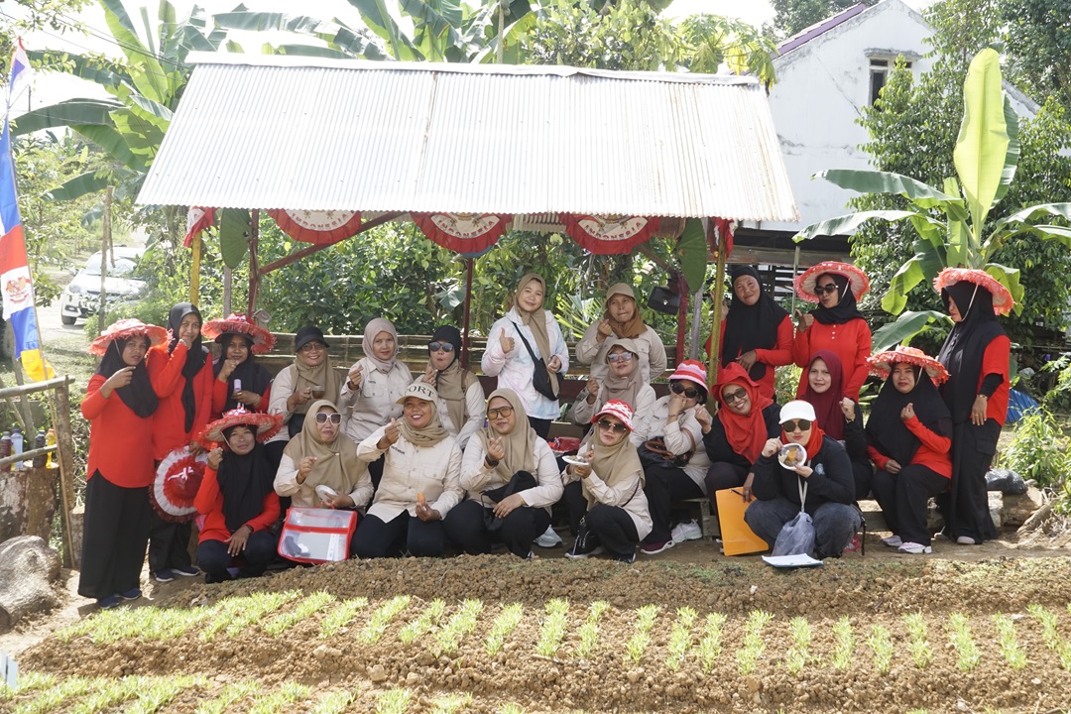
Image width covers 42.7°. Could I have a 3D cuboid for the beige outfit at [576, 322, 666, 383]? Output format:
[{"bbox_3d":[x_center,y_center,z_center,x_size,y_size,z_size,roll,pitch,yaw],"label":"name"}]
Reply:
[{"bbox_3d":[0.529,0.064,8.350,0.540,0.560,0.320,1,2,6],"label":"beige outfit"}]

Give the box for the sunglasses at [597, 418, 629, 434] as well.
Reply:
[{"bbox_3d":[0.411,0.369,7.270,0.145,0.050,0.140,15,2,10],"label":"sunglasses"}]

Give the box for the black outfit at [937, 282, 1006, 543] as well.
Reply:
[{"bbox_3d":[2.532,0.326,7.950,0.320,1.500,0.380,0,2,-37],"label":"black outfit"}]

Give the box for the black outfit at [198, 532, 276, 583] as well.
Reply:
[{"bbox_3d":[-1.595,1.047,7.350,0.430,0.330,0.460,1,2,-6],"label":"black outfit"}]

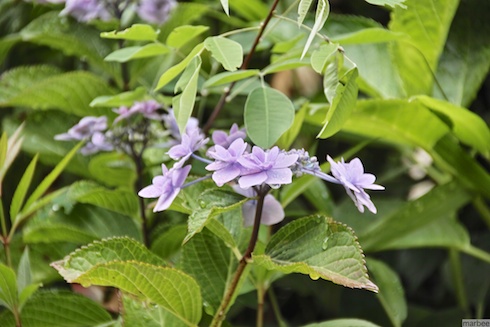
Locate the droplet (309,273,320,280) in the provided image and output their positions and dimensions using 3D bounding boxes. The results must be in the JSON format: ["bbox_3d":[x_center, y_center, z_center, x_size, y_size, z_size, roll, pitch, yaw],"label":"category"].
[{"bbox_3d":[0.045,0.072,2.620,0.006,0.006,0.006,0,10,0],"label":"droplet"}]

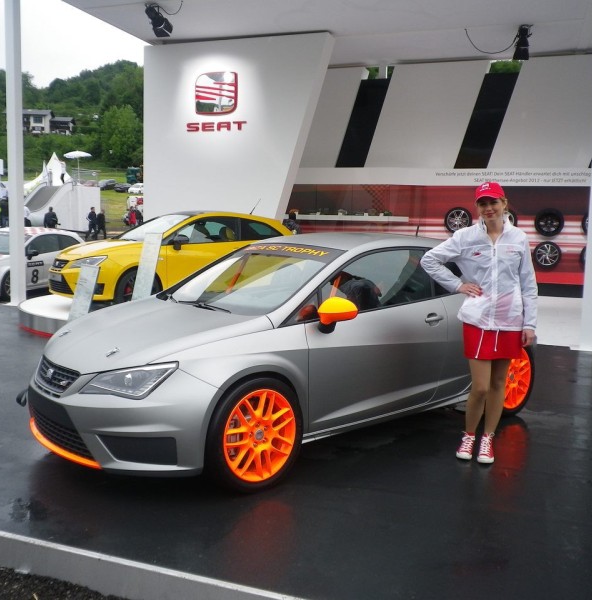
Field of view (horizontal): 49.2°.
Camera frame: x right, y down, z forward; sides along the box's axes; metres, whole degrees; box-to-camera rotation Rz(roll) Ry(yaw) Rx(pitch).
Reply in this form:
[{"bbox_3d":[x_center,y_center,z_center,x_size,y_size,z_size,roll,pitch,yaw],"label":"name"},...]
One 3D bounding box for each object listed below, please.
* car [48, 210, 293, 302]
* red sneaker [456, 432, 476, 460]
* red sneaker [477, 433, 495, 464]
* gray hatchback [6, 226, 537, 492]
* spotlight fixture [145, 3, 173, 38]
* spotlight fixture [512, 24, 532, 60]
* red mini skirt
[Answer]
[{"bbox_3d":[-1.567,-0.640,9.802,4.029,1.440,1.750,-3,7,-36],"label":"car"},{"bbox_3d":[1.107,0.919,4.165,0.100,0.132,0.270,4,6,23],"label":"red sneaker"},{"bbox_3d":[1.216,0.928,4.105,0.100,0.132,0.270,3,6,19],"label":"red sneaker"},{"bbox_3d":[0.172,0.197,4.785,4.029,1.400,1.760,-4,8,-40],"label":"gray hatchback"},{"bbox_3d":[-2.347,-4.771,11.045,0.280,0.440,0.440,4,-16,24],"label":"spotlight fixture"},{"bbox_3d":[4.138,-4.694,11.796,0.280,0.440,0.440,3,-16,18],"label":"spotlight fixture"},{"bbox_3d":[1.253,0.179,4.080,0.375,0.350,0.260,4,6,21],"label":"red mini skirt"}]

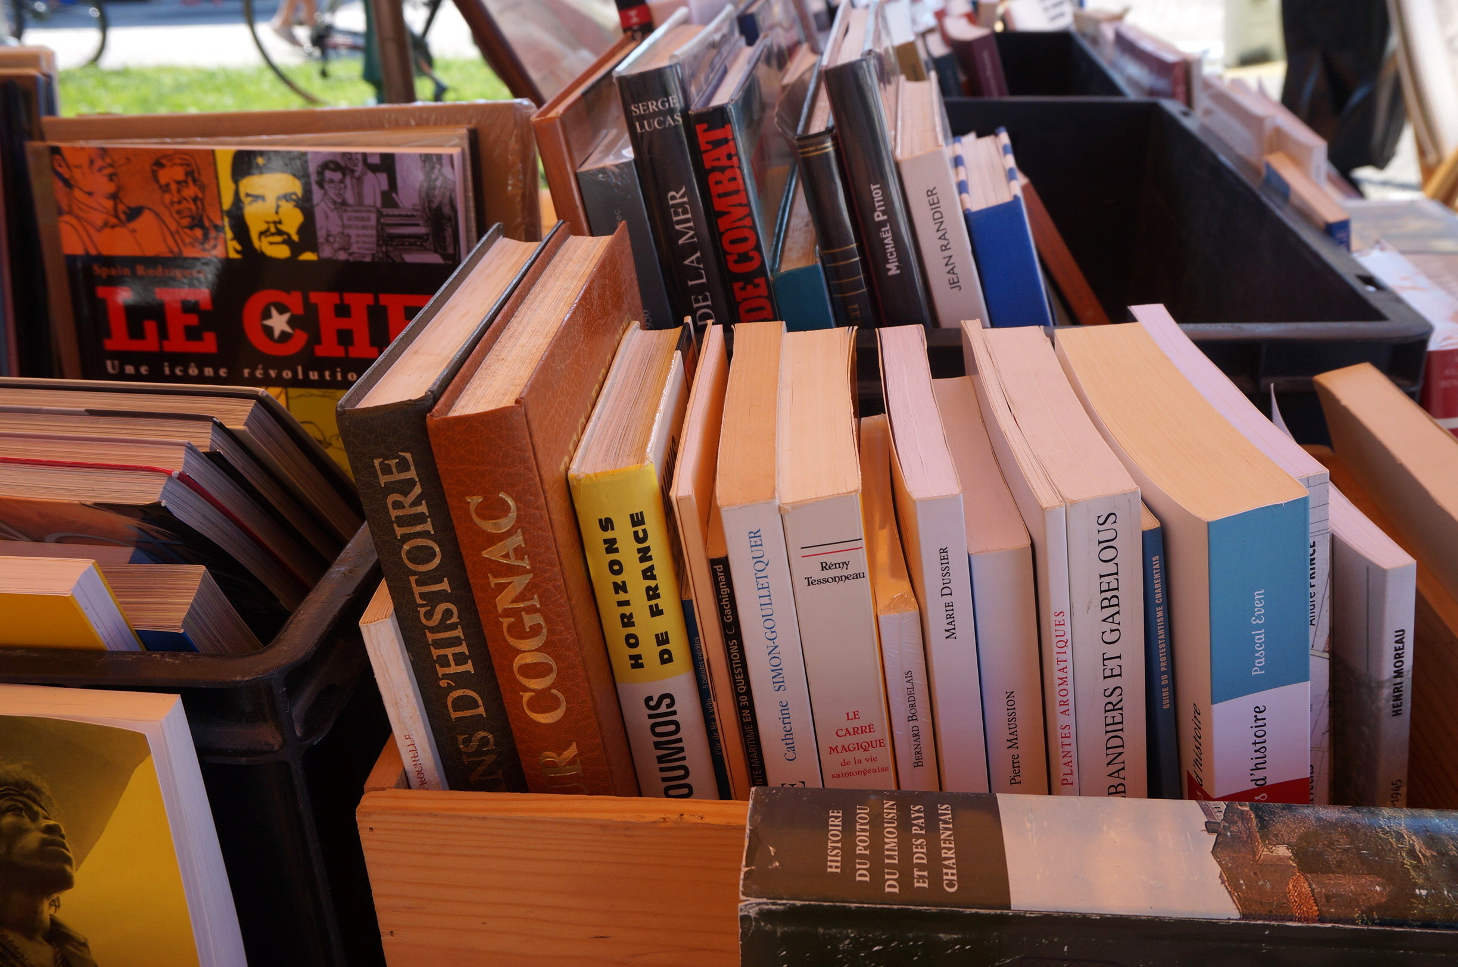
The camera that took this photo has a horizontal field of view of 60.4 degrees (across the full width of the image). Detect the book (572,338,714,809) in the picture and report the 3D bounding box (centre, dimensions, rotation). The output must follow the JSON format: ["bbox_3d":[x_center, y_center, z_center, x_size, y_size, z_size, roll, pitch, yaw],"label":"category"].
[{"bbox_3d":[-0.022,0.058,0.579,0.032,0.228,0.138,-4,29,8],"label":"book"}]

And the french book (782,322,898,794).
[{"bbox_3d":[0.056,0.067,0.580,0.030,0.234,0.159,-6,29,7],"label":"french book"}]

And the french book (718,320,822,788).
[{"bbox_3d":[0.028,0.066,0.586,0.023,0.232,0.171,-6,29,6],"label":"french book"}]

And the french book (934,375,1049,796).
[{"bbox_3d":[0.122,0.077,0.582,0.023,0.211,0.153,-7,29,7],"label":"french book"}]

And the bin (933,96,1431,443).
[{"bbox_3d":[0.162,-0.143,1.015,0.493,0.200,0.587,1,30,1],"label":"bin"}]

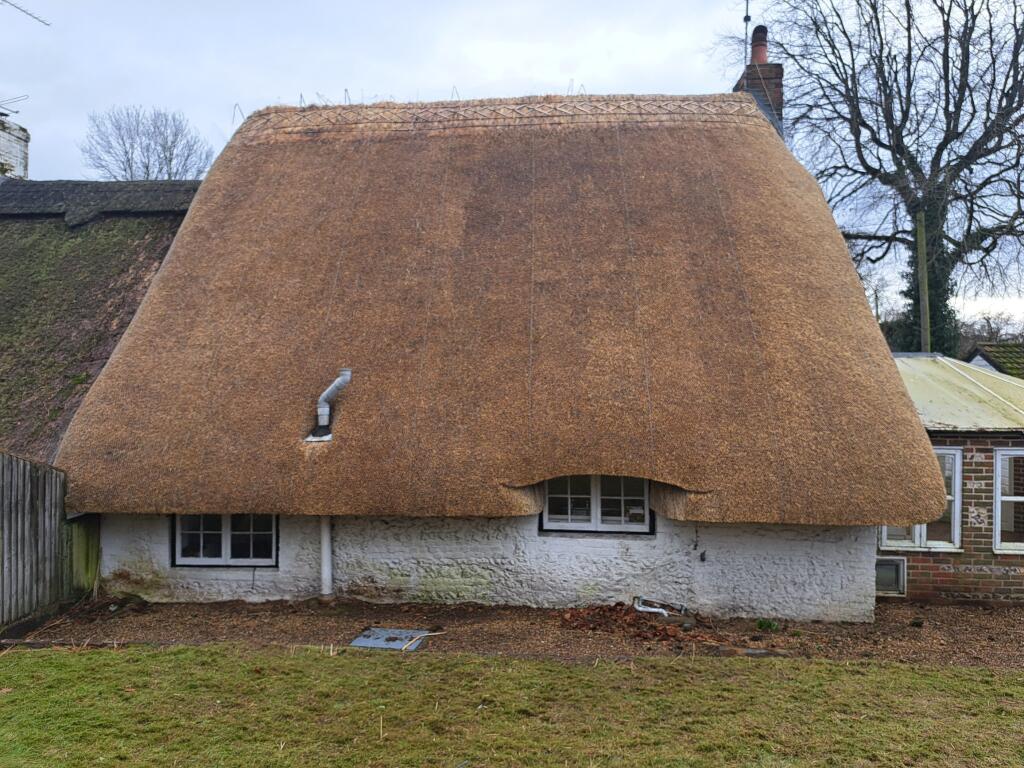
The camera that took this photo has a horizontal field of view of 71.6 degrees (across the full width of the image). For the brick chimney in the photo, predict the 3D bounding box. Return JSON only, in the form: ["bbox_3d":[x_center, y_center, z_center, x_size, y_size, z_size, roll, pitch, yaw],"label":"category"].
[{"bbox_3d":[4.120,-5.050,11.900,0.820,1.930,0.700,0,2,4],"label":"brick chimney"}]

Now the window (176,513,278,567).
[{"bbox_3d":[-3.250,1.700,8.080,1.150,0.710,0.090,0,2,4],"label":"window"}]

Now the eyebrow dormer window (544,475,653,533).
[{"bbox_3d":[0.927,1.250,7.785,1.150,0.710,0.090,0,2,4],"label":"eyebrow dormer window"}]

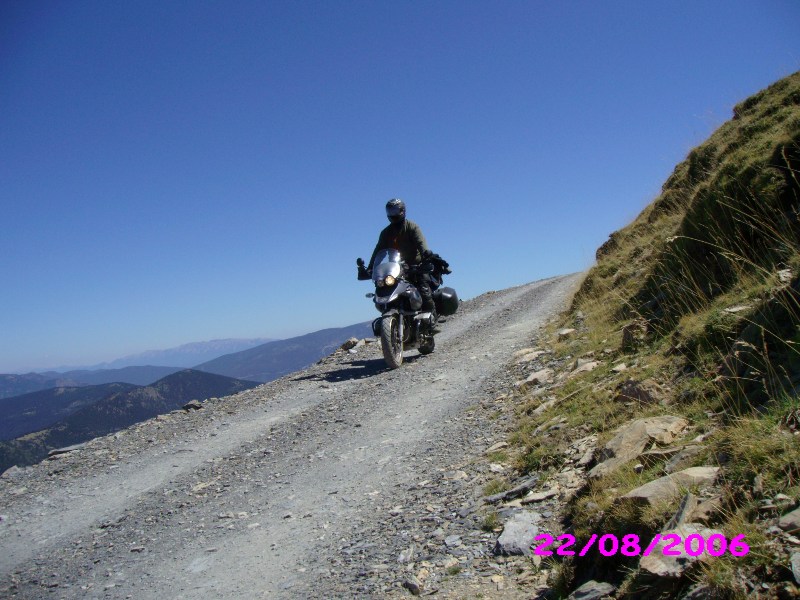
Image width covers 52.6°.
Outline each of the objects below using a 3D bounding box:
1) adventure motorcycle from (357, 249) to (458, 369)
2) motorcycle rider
[{"bbox_3d":[0.065,0.061,10.329,0.980,1.440,2.200,-7,1,17],"label":"adventure motorcycle"},{"bbox_3d":[0.038,-0.460,10.330,0.820,1.650,0.800,-6,-2,17],"label":"motorcycle rider"}]

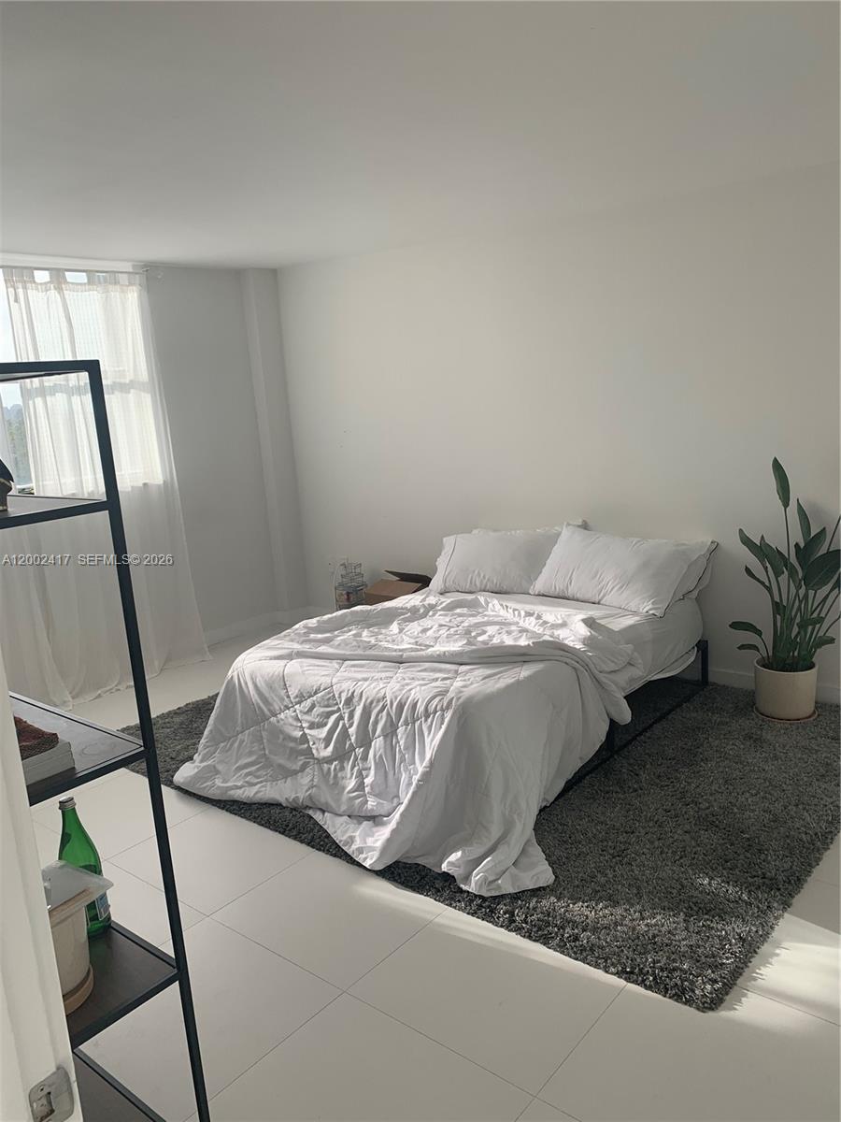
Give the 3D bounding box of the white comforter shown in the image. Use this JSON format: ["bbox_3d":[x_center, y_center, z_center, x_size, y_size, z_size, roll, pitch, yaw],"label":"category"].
[{"bbox_3d":[0.039,0.576,3.525,1.770,0.570,1.580,5,13,39],"label":"white comforter"}]

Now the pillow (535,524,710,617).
[{"bbox_3d":[0.950,0.024,4.185,0.790,0.180,0.470,11,60,48],"label":"pillow"}]

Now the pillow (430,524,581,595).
[{"bbox_3d":[0.437,-0.002,4.684,0.760,0.180,0.440,-3,54,28],"label":"pillow"}]

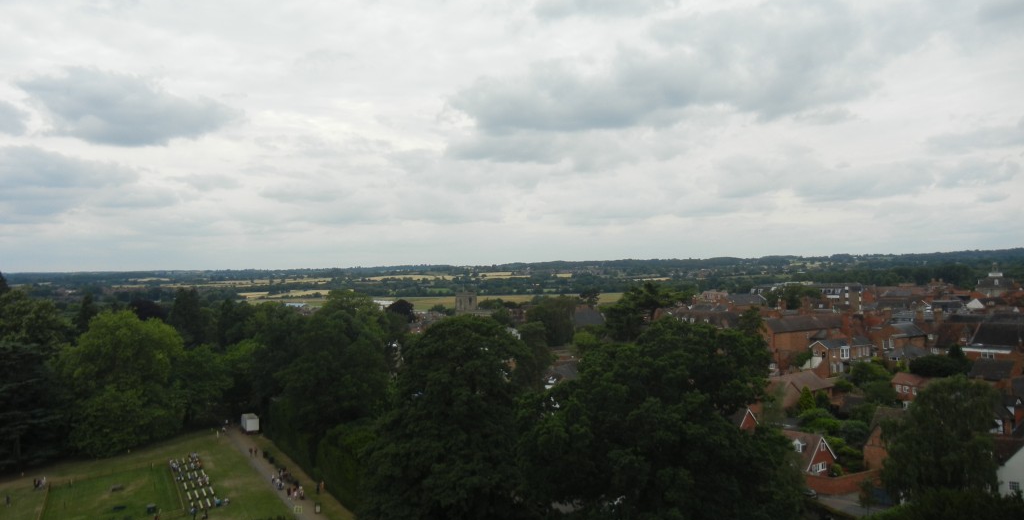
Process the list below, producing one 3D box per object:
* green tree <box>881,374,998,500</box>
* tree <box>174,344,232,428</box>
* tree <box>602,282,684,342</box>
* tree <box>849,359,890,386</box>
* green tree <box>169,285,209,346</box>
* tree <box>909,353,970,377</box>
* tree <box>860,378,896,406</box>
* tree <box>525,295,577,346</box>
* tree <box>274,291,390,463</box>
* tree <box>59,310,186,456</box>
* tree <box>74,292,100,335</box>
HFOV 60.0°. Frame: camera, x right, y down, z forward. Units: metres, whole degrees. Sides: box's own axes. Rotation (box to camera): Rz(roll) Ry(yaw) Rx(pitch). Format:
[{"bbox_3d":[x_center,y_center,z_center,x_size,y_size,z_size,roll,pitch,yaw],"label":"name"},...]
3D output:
[{"bbox_3d":[55.853,22.560,115.953,15.200,15.190,14.200,-1,0,0],"label":"green tree"},{"bbox_3d":[-68.806,28.211,197.942,12.900,18.720,12.000,-1,0,0],"label":"tree"},{"bbox_3d":[40.170,21.050,269.920,24.340,27.190,23.000,-1,0,8],"label":"tree"},{"bbox_3d":[66.862,20.669,165.986,7.800,4.490,6.800,-1,0,0],"label":"tree"},{"bbox_3d":[-90.960,21.920,249.910,11.270,28.350,11.000,-1,0,-20],"label":"green tree"},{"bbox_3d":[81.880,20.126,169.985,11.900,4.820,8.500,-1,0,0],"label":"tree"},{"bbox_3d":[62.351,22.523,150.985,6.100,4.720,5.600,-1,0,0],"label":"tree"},{"bbox_3d":[14.230,24.140,324.930,19.040,22.280,18.000,-1,0,2],"label":"tree"},{"bbox_3d":[-32.190,20.350,159.910,20.910,28.990,19.000,-1,0,-11],"label":"tree"},{"bbox_3d":[-74.460,22.740,169.920,24.140,25.360,22.000,-1,0,-24],"label":"tree"},{"bbox_3d":[-128.680,23.430,269.920,7.610,26.480,7.500,-1,0,-26],"label":"tree"}]

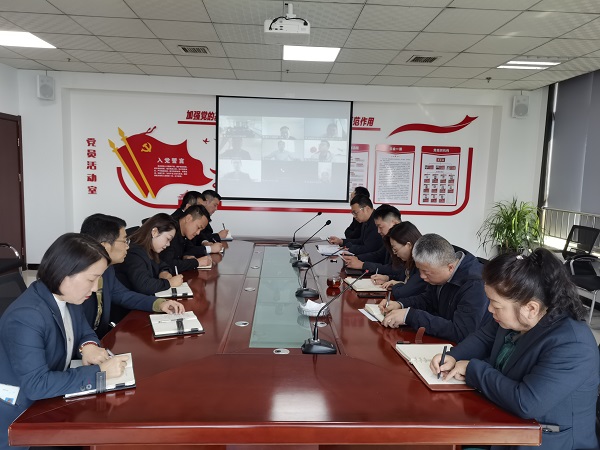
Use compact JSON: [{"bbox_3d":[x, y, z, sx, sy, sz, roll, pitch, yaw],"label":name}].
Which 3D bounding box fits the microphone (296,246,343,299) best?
[{"bbox_3d":[0.117,0.258,2.679,0.273,0.298,0.110,1,6,-3],"label":"microphone"}]

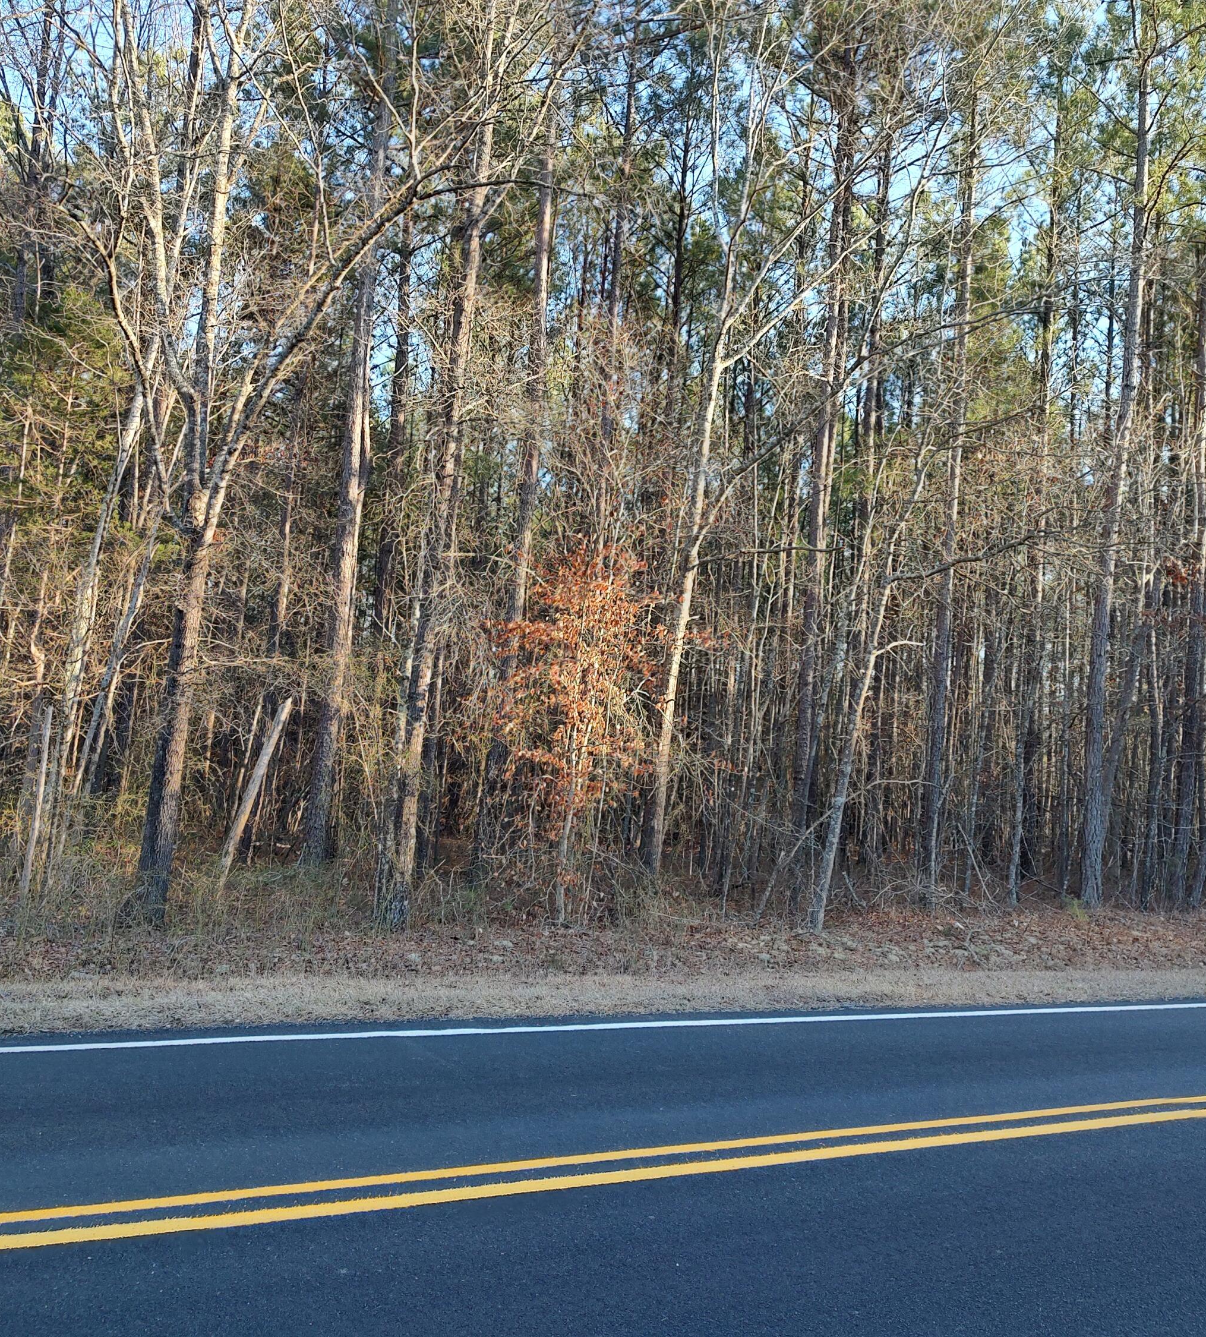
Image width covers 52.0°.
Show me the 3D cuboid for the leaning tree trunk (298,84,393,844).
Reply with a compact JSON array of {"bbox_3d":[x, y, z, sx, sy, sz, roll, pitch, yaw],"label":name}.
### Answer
[{"bbox_3d":[-3.412,-2.947,16.957,0.370,11.140,0.370,5,-5,-12],"label":"leaning tree trunk"}]

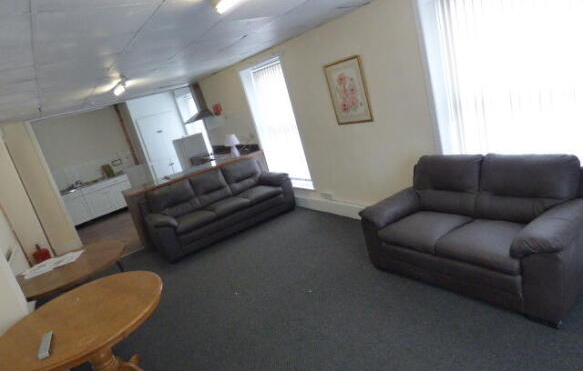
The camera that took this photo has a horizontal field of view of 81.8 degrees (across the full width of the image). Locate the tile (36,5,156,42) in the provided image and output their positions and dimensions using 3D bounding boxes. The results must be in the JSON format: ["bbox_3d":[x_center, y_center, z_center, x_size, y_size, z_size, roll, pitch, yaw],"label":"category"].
[{"bbox_3d":[-1.145,-0.919,1.928,0.590,0.020,0.590,-23,17,-32],"label":"tile"}]

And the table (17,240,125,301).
[{"bbox_3d":[-1.939,1.098,3.137,1.010,0.750,1.010,-23,17,-32],"label":"table"}]

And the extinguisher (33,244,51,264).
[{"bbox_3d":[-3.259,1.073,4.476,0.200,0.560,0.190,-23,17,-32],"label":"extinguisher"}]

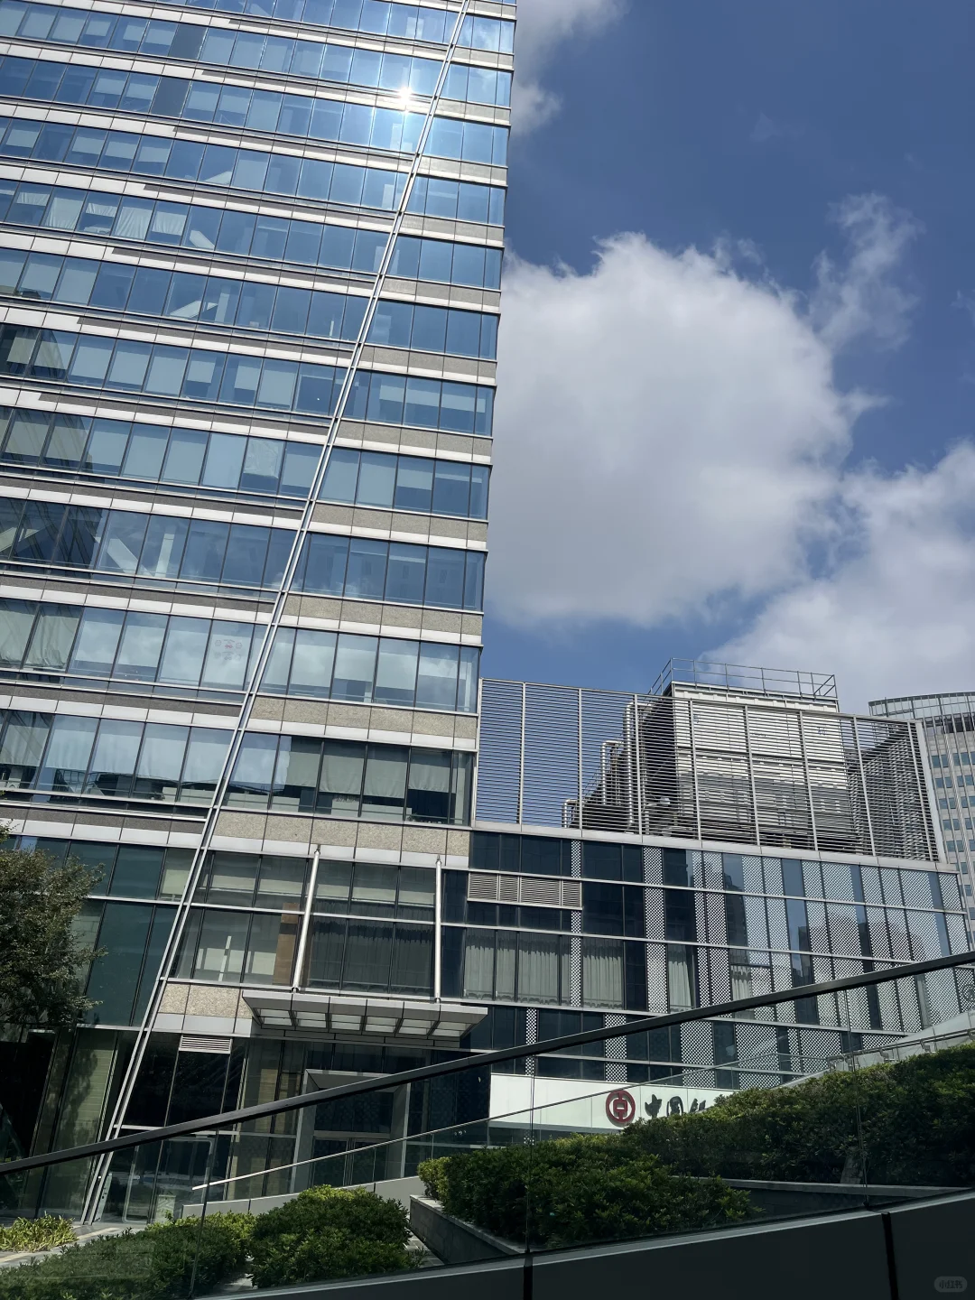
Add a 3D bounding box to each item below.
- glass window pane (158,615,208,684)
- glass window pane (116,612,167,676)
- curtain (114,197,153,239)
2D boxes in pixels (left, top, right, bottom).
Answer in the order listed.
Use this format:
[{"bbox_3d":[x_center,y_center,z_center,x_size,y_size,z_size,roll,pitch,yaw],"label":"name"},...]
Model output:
[{"bbox_3d":[-10.630,0.055,34.277,1.430,2.652,0.050,6,-27,-6],"label":"glass window pane"},{"bbox_3d":[-12.101,-0.151,34.147,1.430,2.533,0.050,6,-27,-6],"label":"glass window pane"},{"bbox_3d":[-15.367,-18.761,42.365,1.174,2.443,0.100,6,-27,-6],"label":"curtain"}]

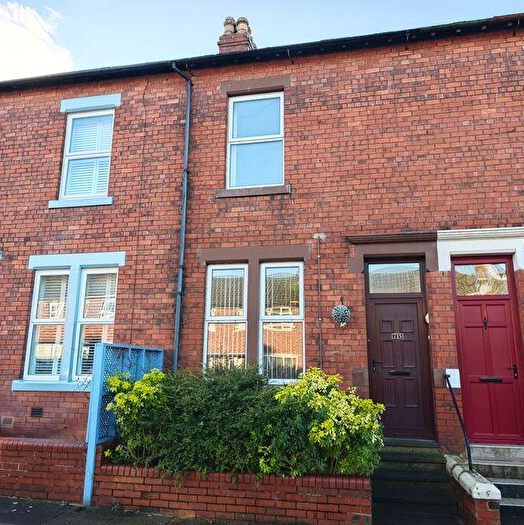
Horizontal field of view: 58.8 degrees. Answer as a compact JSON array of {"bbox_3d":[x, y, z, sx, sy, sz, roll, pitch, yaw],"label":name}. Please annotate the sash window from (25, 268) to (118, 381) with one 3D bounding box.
[{"bbox_3d":[-3.293,1.061,8.078,1.671,1.944,0.120,-2,-12,11],"label":"sash window"}]

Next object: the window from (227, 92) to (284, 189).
[{"bbox_3d":[-0.095,-2.122,8.120,1.036,1.743,0.100,-2,-12,11],"label":"window"}]

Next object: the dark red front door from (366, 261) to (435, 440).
[{"bbox_3d":[2.052,1.245,7.023,0.907,2.682,0.100,-2,-12,11],"label":"dark red front door"}]

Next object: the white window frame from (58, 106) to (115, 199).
[{"bbox_3d":[-3.339,-2.071,8.914,1.030,1.818,0.090,-2,-13,12],"label":"white window frame"}]

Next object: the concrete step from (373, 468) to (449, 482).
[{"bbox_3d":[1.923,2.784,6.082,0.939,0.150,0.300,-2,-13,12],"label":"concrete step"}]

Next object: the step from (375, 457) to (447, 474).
[{"bbox_3d":[2.008,2.782,6.468,0.975,0.170,0.330,-2,-13,11],"label":"step"}]

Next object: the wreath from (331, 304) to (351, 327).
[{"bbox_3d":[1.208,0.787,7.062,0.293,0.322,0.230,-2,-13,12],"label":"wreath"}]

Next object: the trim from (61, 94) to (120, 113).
[{"bbox_3d":[-3.323,-3.078,9.066,1.303,0.277,0.130,-2,-13,12],"label":"trim"}]

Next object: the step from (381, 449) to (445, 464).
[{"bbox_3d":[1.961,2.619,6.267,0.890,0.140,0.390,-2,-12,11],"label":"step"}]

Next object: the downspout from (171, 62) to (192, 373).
[{"bbox_3d":[-1.489,-0.577,7.930,0.328,6.300,0.270,-2,-13,12],"label":"downspout"}]

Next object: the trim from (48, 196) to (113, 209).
[{"bbox_3d":[-3.339,-1.088,8.655,1.276,0.146,0.165,-2,-13,11],"label":"trim"}]

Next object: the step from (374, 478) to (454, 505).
[{"bbox_3d":[1.885,2.885,5.837,0.975,0.190,0.400,-2,-13,11],"label":"step"}]

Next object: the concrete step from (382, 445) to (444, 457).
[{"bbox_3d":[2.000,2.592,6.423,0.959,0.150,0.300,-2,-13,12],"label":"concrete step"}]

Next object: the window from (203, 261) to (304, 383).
[{"bbox_3d":[-0.118,0.975,7.631,1.652,1.943,0.120,-2,-13,11],"label":"window"}]

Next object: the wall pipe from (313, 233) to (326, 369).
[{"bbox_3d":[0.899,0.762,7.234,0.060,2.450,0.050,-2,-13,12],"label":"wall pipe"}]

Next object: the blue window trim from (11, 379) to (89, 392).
[{"bbox_3d":[-3.317,2.110,7.924,1.987,0.160,0.165,-2,-13,11],"label":"blue window trim"}]

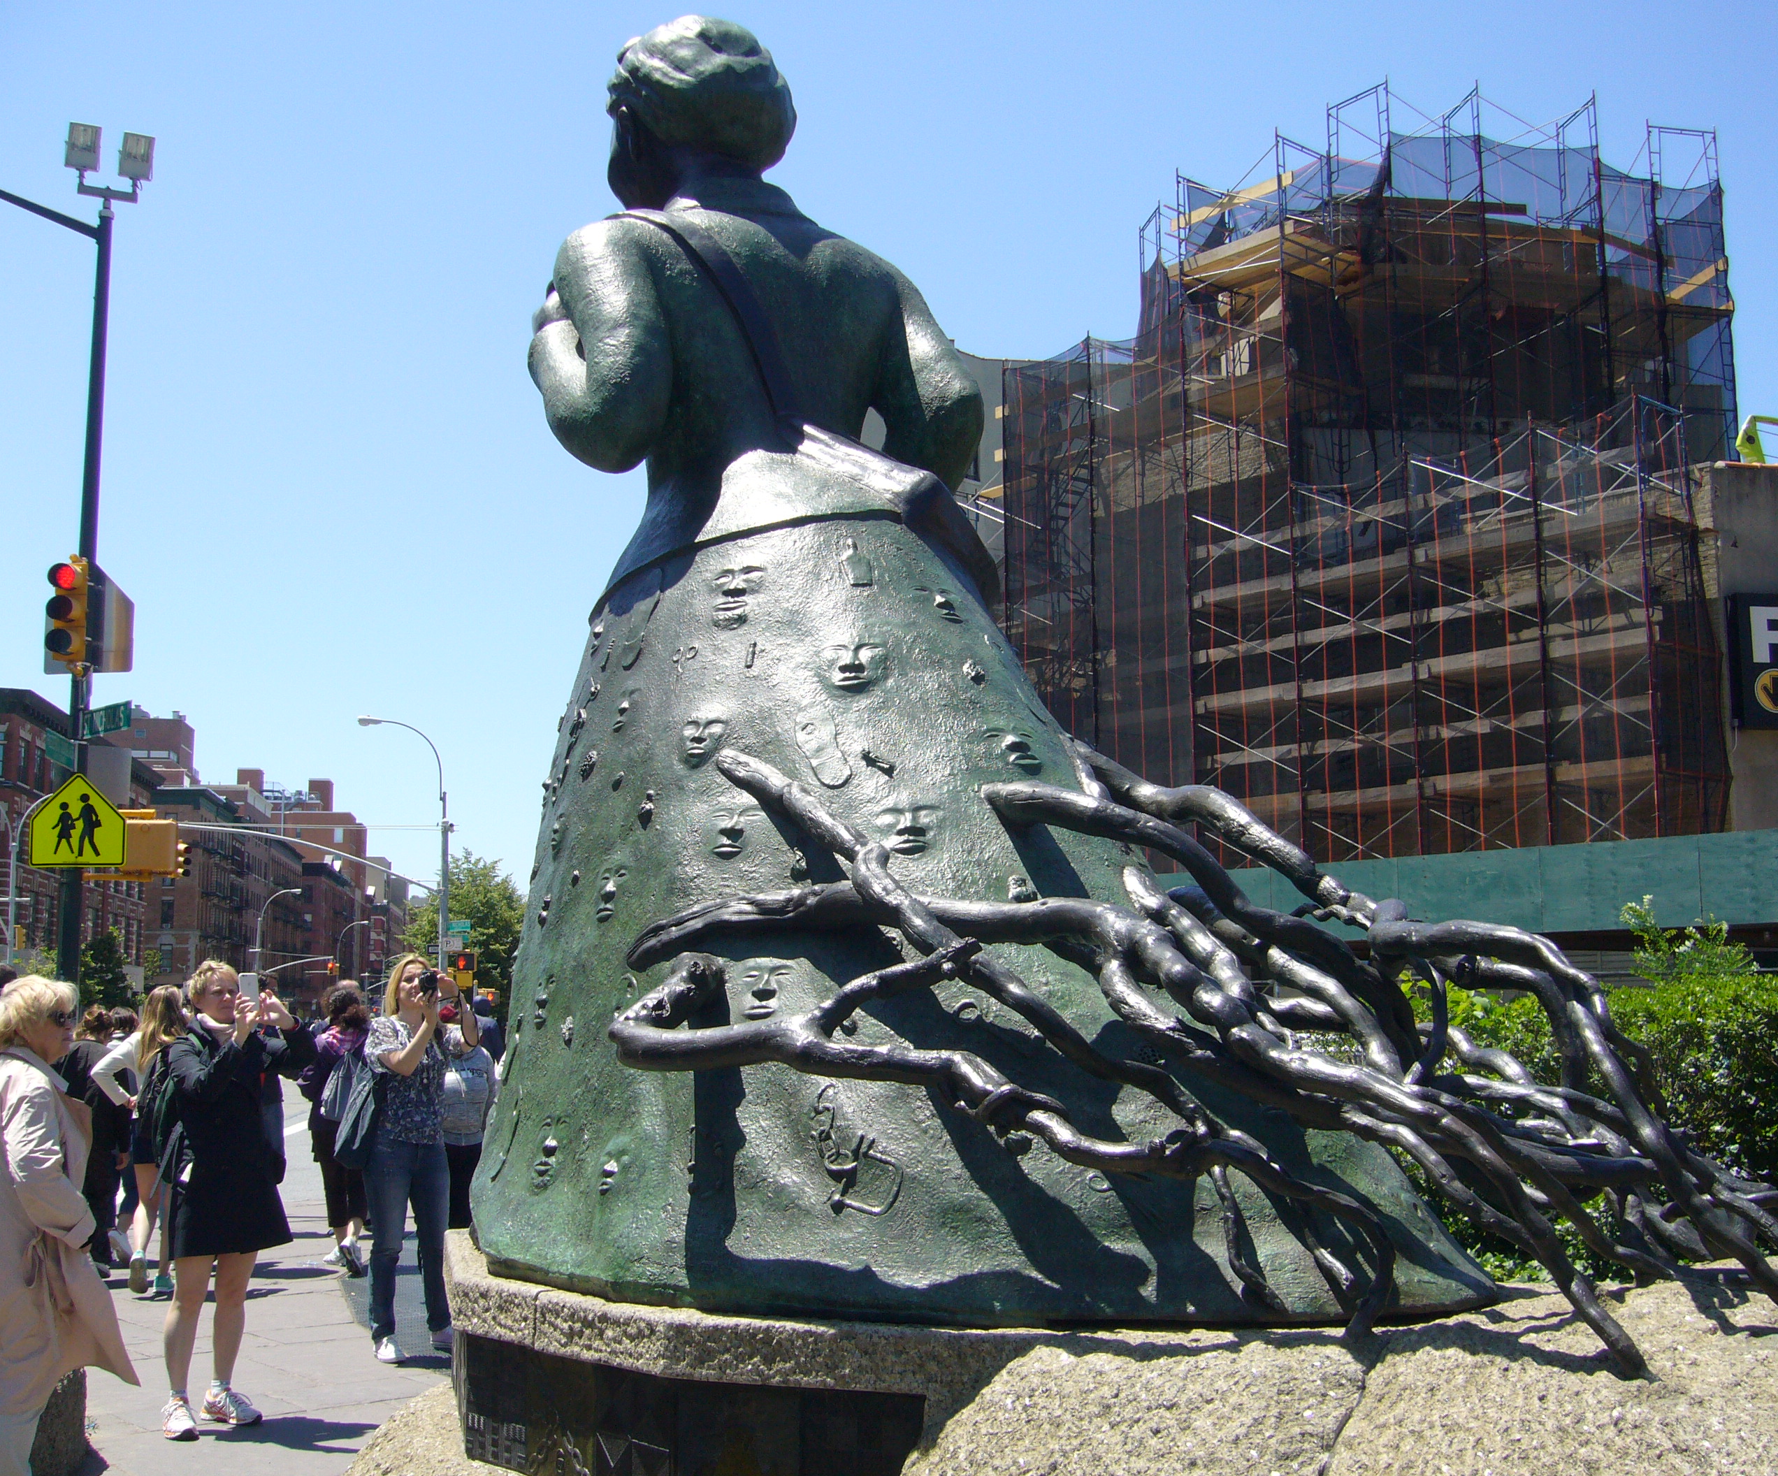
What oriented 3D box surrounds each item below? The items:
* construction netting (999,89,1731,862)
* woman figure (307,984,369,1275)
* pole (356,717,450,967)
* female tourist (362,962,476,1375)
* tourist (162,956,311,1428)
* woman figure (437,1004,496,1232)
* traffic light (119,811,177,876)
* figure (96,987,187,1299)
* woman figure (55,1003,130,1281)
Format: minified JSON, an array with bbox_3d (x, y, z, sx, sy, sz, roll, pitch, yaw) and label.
[{"bbox_3d":[8.970,-3.661,38.207,5.500,15.300,14.400,7,-10,-41],"label":"construction netting"},{"bbox_3d":[-3.187,2.243,11.503,0.520,1.620,0.420,2,-8,-17],"label":"woman figure"},{"bbox_3d":[-12.512,3.981,50.944,2.350,9.130,0.450,0,-8,-3],"label":"pole"},{"bbox_3d":[-2.031,1.784,8.588,0.500,1.680,0.420,4,-9,-28],"label":"female tourist"},{"bbox_3d":[-2.415,1.650,7.243,0.480,1.650,0.460,7,-11,-42],"label":"tourist"},{"bbox_3d":[-2.458,2.295,11.495,0.520,1.620,0.400,1,-8,-9],"label":"woman figure"},{"bbox_3d":[-6.309,0.910,16.940,0.480,0.500,0.250,1,-8,-12],"label":"traffic light"},{"bbox_3d":[-4.104,2.177,10.907,0.520,1.620,0.480,2,-8,-17],"label":"figure"},{"bbox_3d":[-4.696,2.354,11.690,0.500,1.560,0.420,2,-8,-15],"label":"woman figure"}]

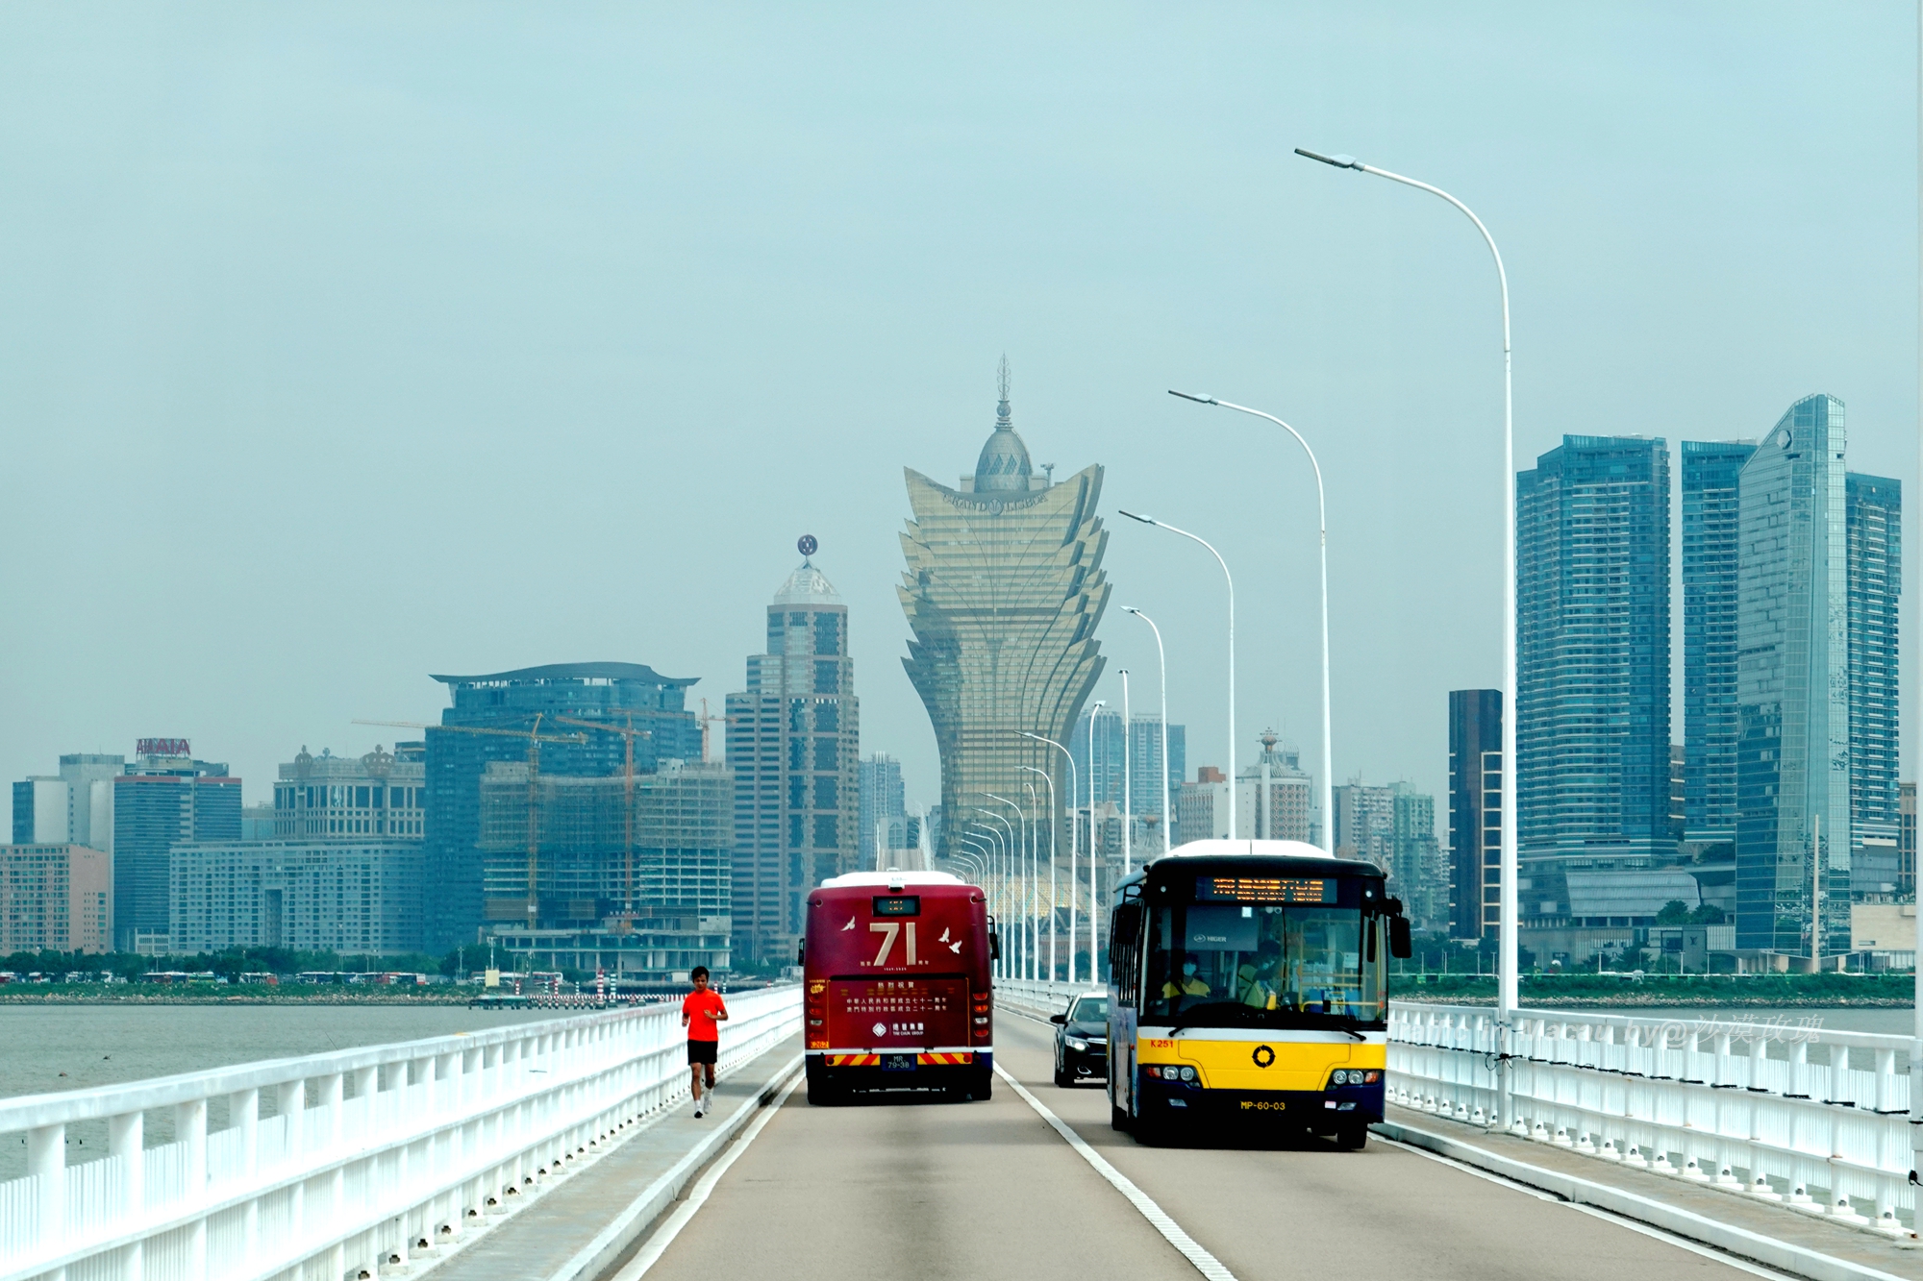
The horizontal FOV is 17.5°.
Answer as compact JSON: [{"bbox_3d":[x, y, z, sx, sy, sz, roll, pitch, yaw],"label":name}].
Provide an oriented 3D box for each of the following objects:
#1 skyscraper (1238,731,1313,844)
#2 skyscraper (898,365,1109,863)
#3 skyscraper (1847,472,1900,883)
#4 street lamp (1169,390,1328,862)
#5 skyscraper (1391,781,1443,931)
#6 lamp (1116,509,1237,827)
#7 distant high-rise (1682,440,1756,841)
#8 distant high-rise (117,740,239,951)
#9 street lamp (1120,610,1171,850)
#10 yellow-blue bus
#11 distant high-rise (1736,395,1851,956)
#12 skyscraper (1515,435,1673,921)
[{"bbox_3d":[124.605,82.905,2480.000,30.000,95.430,30.000,0,-3,0],"label":"skyscraper"},{"bbox_3d":[17.569,9.102,2610.000,84.000,250.450,66.000,0,-3,8],"label":"skyscraper"},{"bbox_3d":[291.221,21.179,2048.000,24.000,150.720,32.000,-2,-4,37],"label":"skyscraper"},{"bbox_3d":[4.170,1.468,90.100,2.400,10.100,0.350,0,-3,1],"label":"street lamp"},{"bbox_3d":[214.529,109.969,2950.000,24.000,83.720,22.000,-1,-3,12],"label":"skyscraper"},{"bbox_3d":[3.947,2.664,114.800,2.150,10.100,0.350,0,-3,6],"label":"lamp"},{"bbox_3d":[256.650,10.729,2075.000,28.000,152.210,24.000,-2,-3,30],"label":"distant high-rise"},{"bbox_3d":[-311.215,86.186,2480.000,45.000,93.000,24.000,1,-3,-22],"label":"distant high-rise"},{"bbox_3d":[4.205,4.301,142.200,0.350,10.100,2.200,1,-3,-26],"label":"street lamp"},{"bbox_3d":[2.980,3.830,67.800,2.500,3.250,10.500,0,-3,-1],"label":"yellow-blue bus"},{"bbox_3d":[264.368,15.038,1985.000,25.000,182.840,48.000,1,-3,-10],"label":"distant high-rise"},{"bbox_3d":[207.479,19.475,2050.000,44.000,173.000,27.000,-2,-4,34],"label":"skyscraper"}]

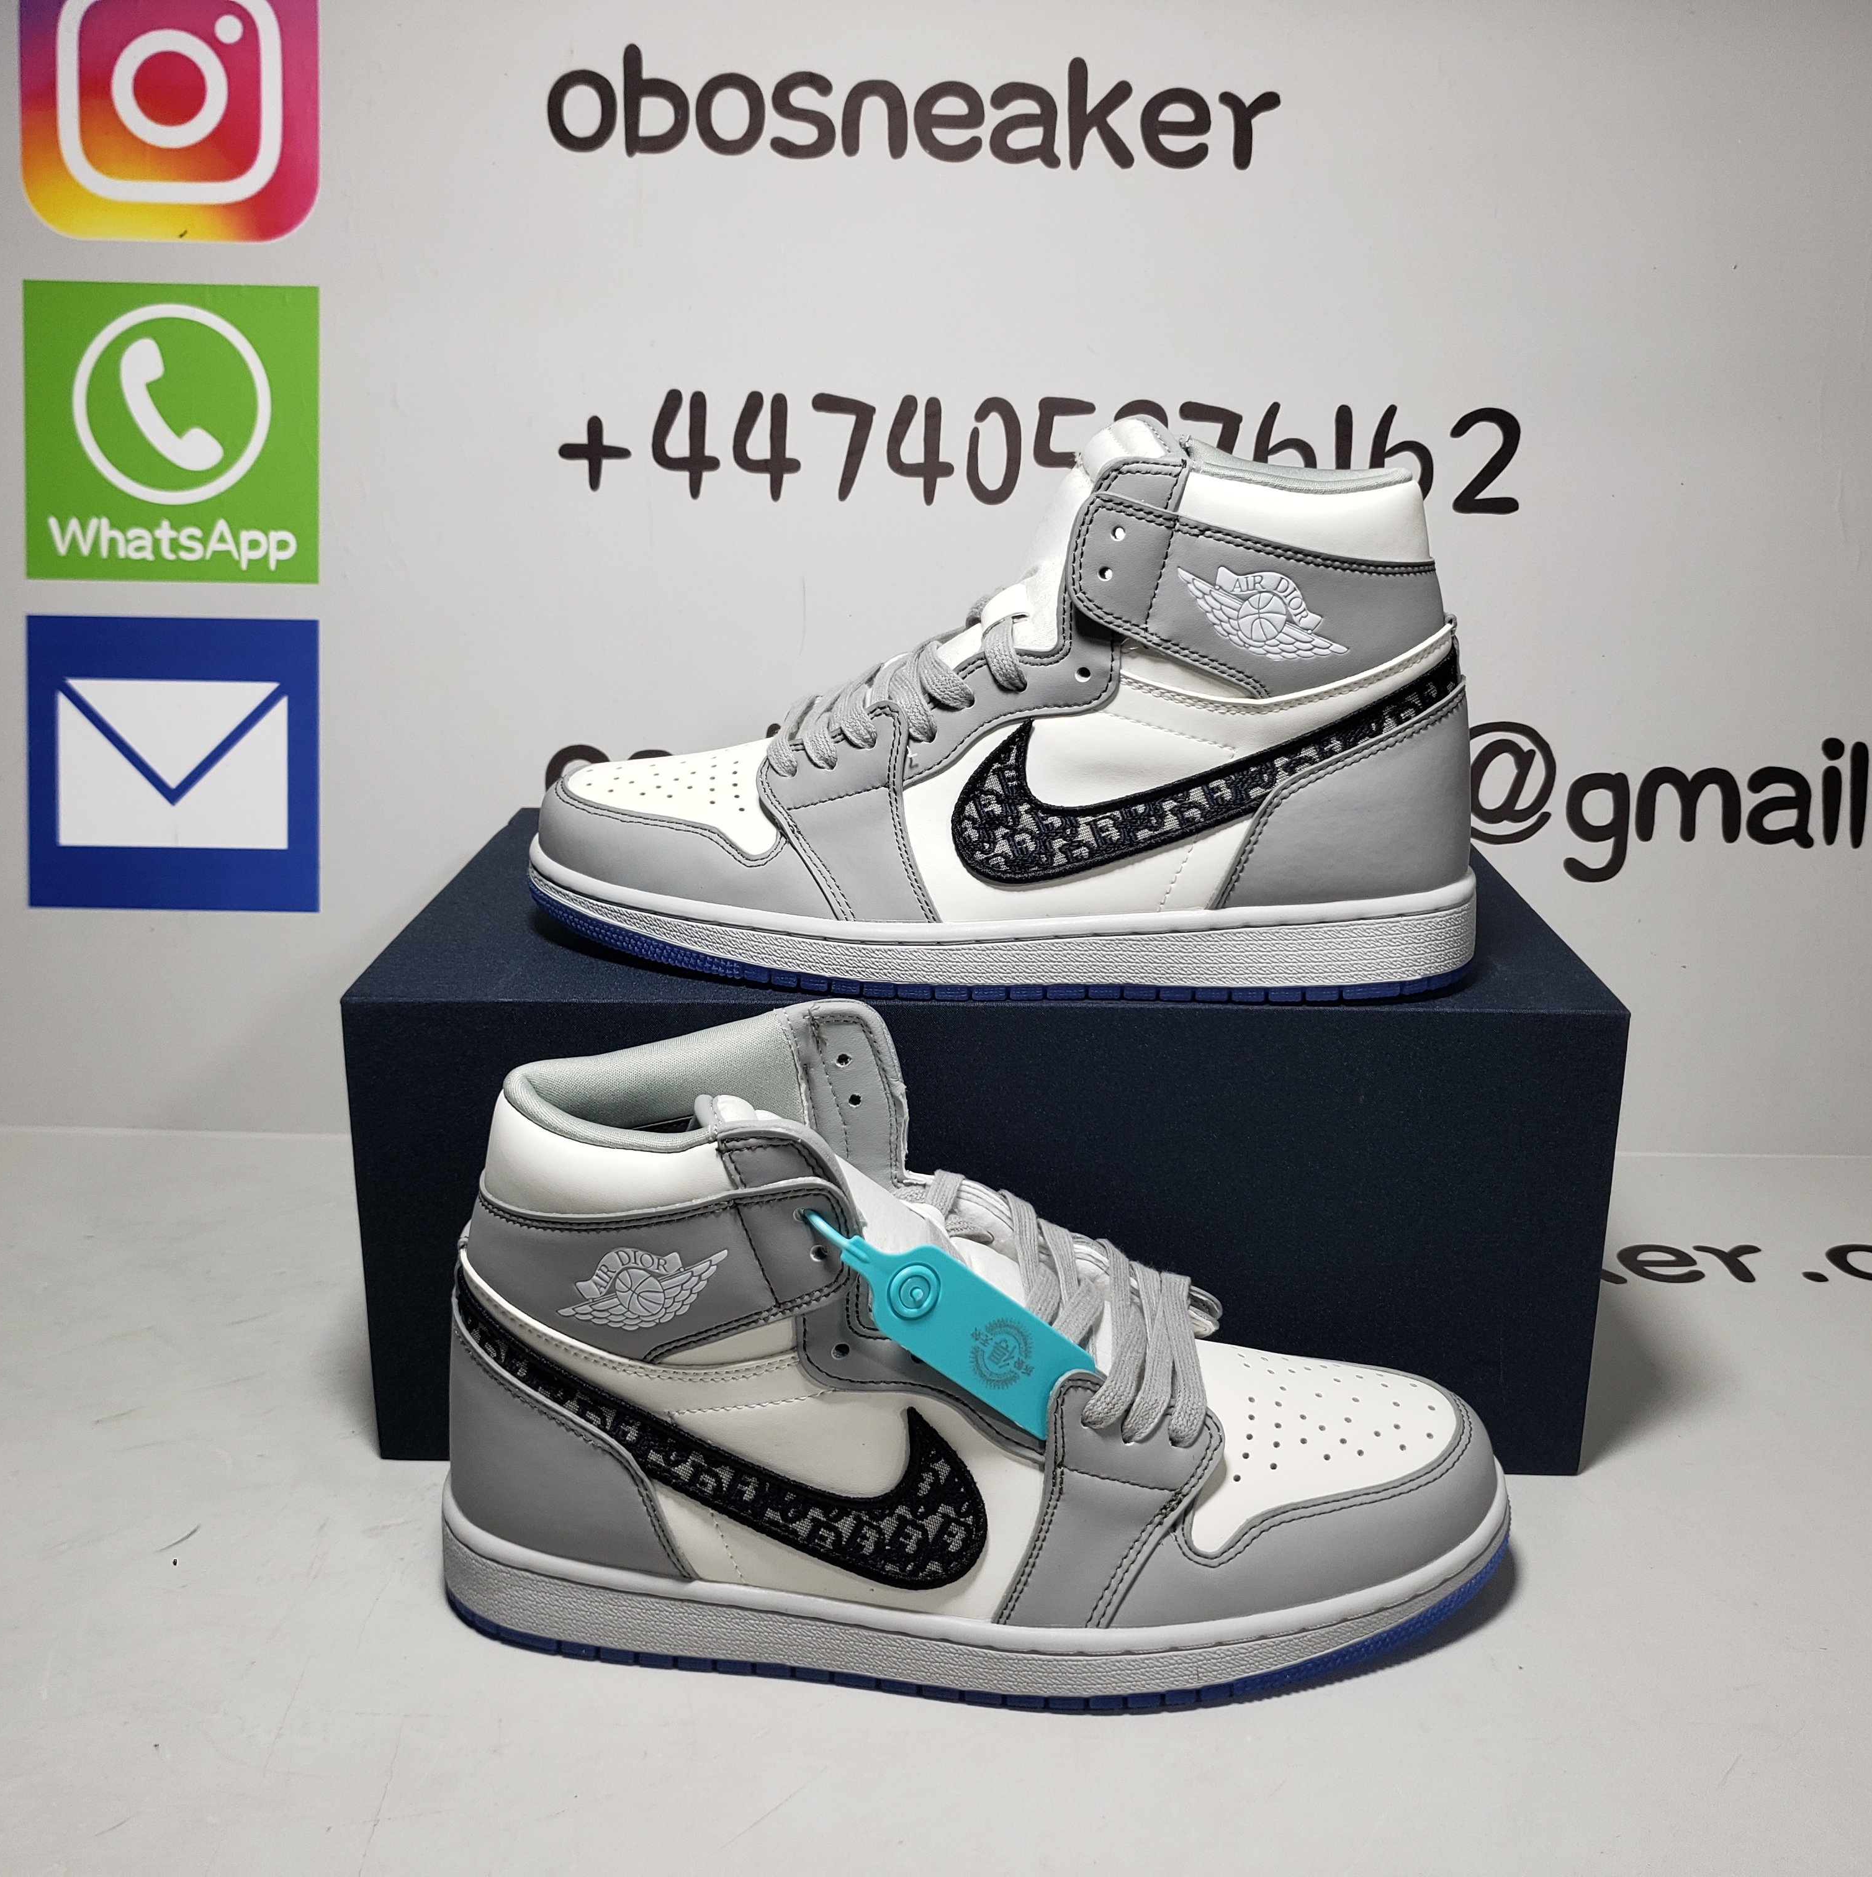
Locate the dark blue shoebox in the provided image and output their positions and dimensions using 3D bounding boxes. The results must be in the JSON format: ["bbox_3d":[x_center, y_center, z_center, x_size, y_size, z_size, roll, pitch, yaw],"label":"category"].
[{"bbox_3d":[0.015,0.056,0.658,0.363,0.149,0.227,0,18,1],"label":"dark blue shoebox"}]

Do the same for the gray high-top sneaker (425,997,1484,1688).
[{"bbox_3d":[0.012,0.103,0.496,0.291,0.159,0.108,1,18,2],"label":"gray high-top sneaker"}]

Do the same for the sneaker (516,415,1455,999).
[{"bbox_3d":[0.014,-0.072,0.554,0.290,0.158,0.107,2,18,7],"label":"sneaker"}]

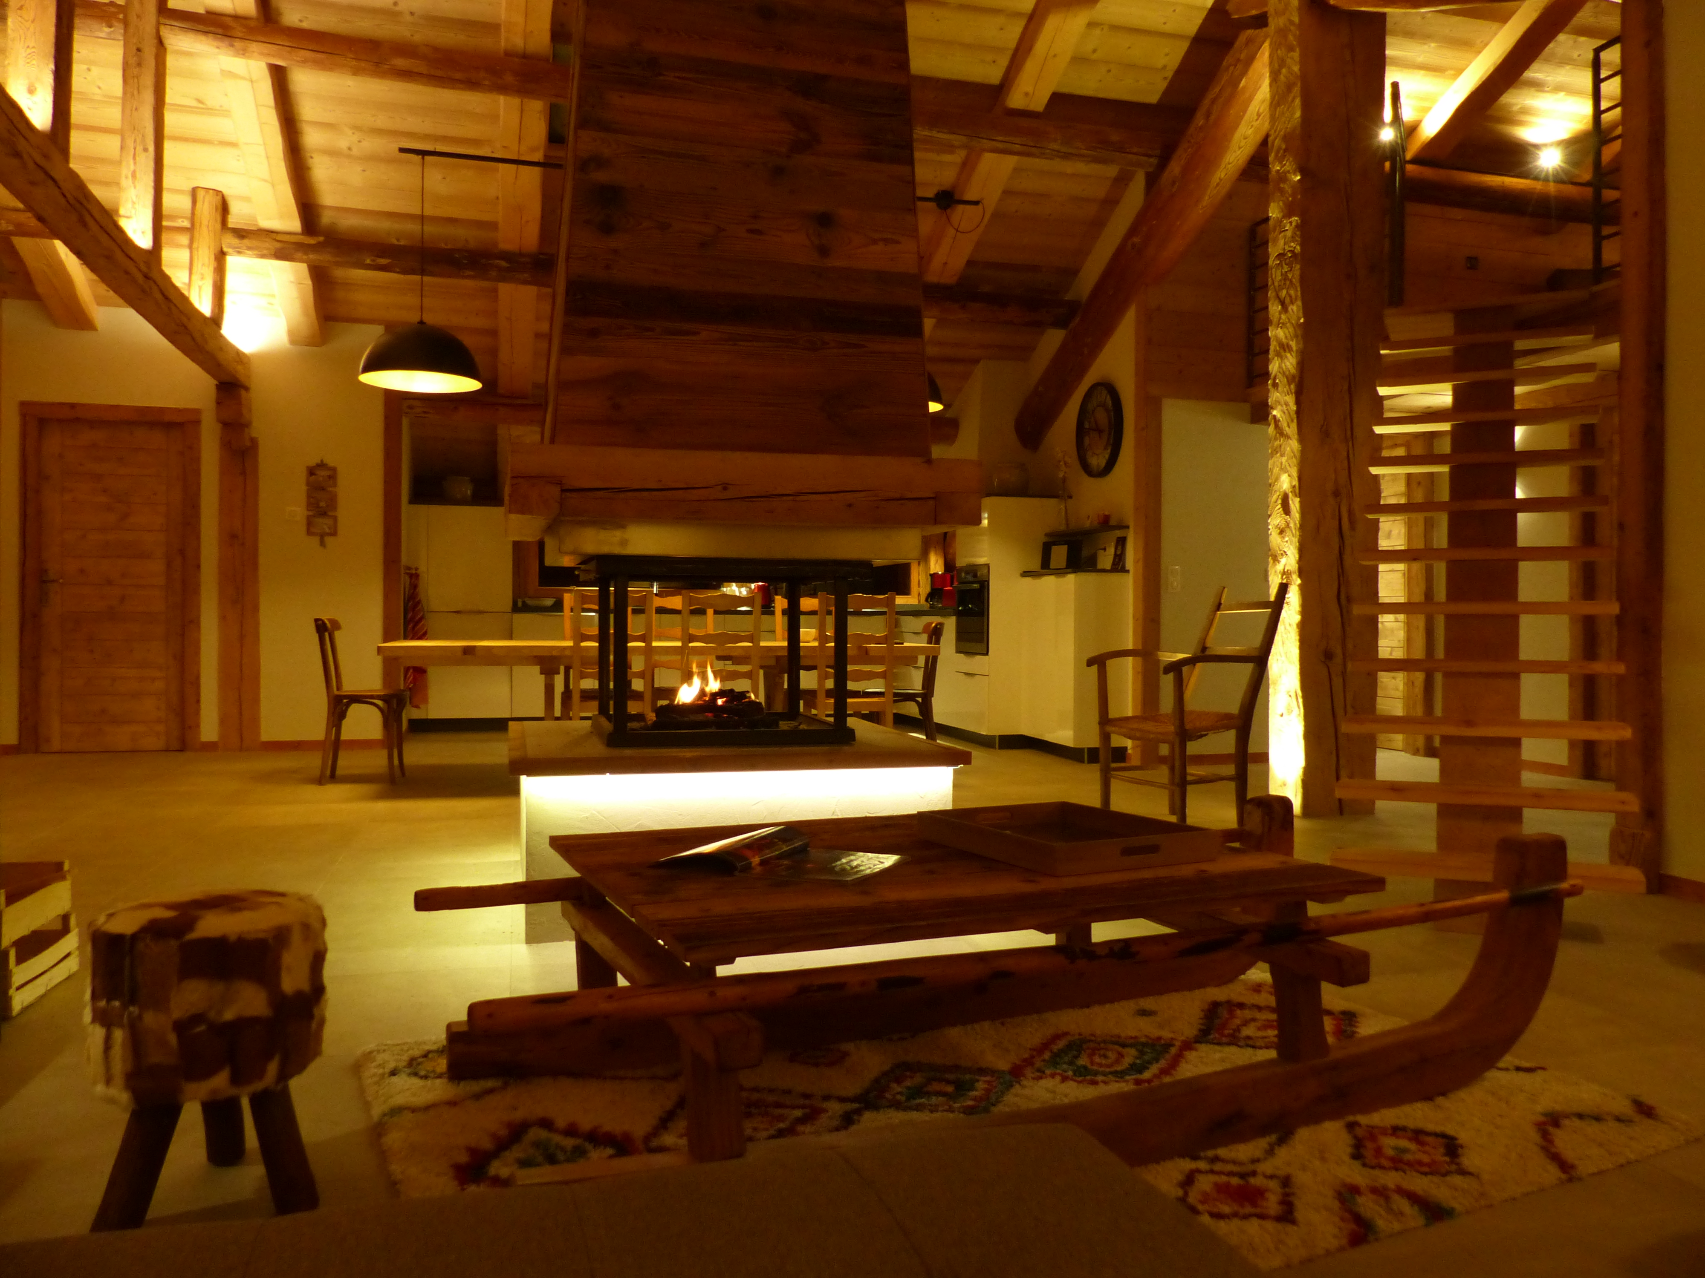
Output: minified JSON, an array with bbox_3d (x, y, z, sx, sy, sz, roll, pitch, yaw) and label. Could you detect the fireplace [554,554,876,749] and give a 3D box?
[{"bbox_3d":[-0.423,0.023,3.851,0.760,0.546,0.740,0,1,-15],"label":"fireplace"}]

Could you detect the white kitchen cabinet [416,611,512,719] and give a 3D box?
[{"bbox_3d":[-2.930,0.181,9.402,0.630,0.810,0.580,0,1,-16],"label":"white kitchen cabinet"}]

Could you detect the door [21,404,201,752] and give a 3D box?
[{"bbox_3d":[-4.583,-0.371,7.626,1.000,2.150,0.100,0,1,-16],"label":"door"}]

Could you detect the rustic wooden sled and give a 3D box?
[{"bbox_3d":[0.320,0.572,2.224,2.060,0.440,0.930,0,1,-25],"label":"rustic wooden sled"}]

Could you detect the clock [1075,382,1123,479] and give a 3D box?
[{"bbox_3d":[1.542,-1.308,7.708,0.055,0.605,0.605,0,1,-16],"label":"clock"}]

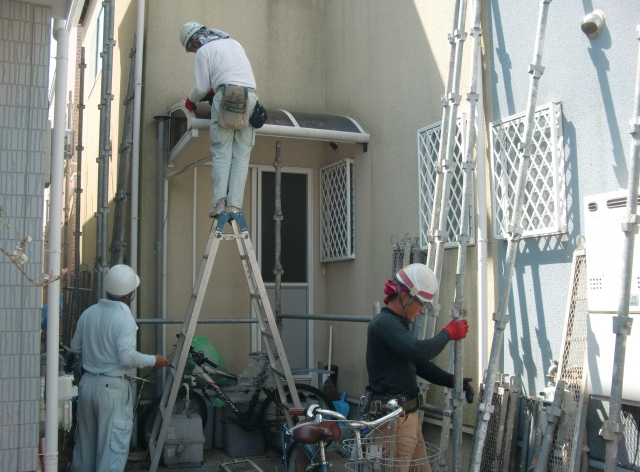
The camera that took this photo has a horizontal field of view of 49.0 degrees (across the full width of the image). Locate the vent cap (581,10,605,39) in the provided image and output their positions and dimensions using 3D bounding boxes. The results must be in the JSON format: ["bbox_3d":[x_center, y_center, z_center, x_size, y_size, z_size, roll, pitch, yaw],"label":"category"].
[{"bbox_3d":[1.496,-1.164,3.871,0.095,0.145,0.135,2,-5,-25],"label":"vent cap"}]

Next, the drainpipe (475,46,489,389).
[{"bbox_3d":[1.056,-0.136,4.608,0.058,2.296,0.058,2,-5,-25],"label":"drainpipe"}]

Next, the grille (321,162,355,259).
[{"bbox_3d":[0.168,-0.219,6.574,0.075,0.907,0.587,2,-5,-25],"label":"grille"}]

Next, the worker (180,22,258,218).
[{"bbox_3d":[-0.780,-0.910,5.452,0.500,1.544,0.600,4,-7,-42],"label":"worker"}]

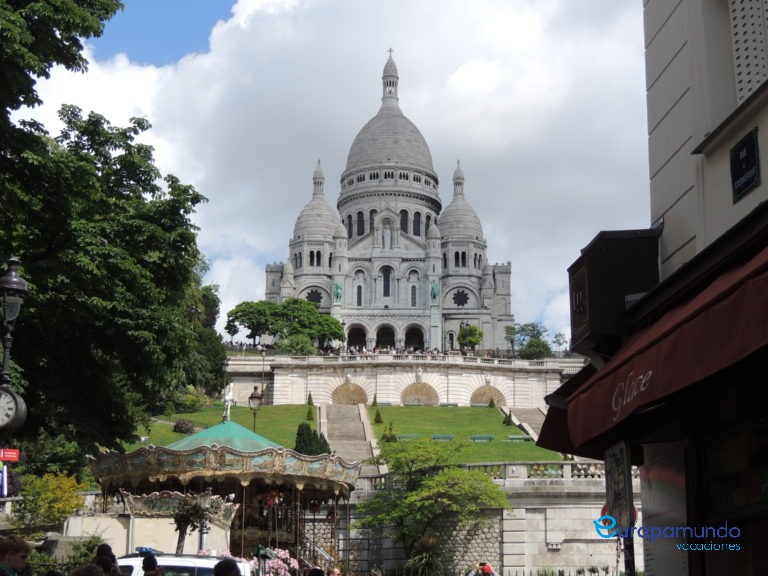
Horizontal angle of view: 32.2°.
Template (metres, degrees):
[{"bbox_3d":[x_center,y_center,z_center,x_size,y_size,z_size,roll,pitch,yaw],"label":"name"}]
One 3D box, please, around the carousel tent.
[{"bbox_3d":[-6.190,7.790,52.000,10.550,6.800,10.550,0,-13,0],"label":"carousel tent"}]

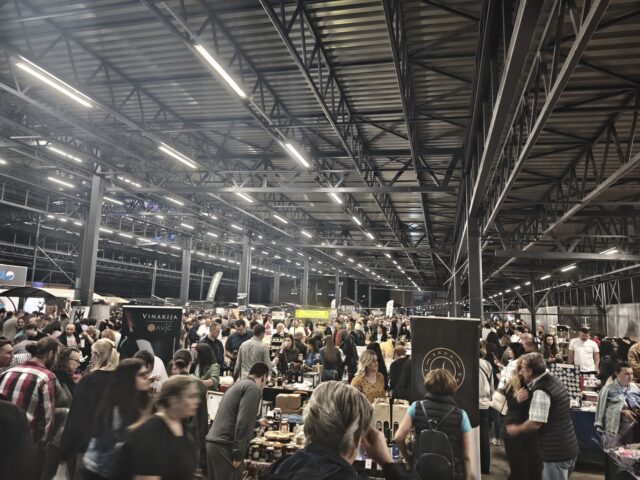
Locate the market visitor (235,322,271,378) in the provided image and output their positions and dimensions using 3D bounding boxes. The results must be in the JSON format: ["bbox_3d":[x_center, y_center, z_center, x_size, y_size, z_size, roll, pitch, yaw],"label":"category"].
[{"bbox_3d":[-0.930,2.146,6.265,0.530,1.770,0.380,-2,-9,18],"label":"market visitor"}]

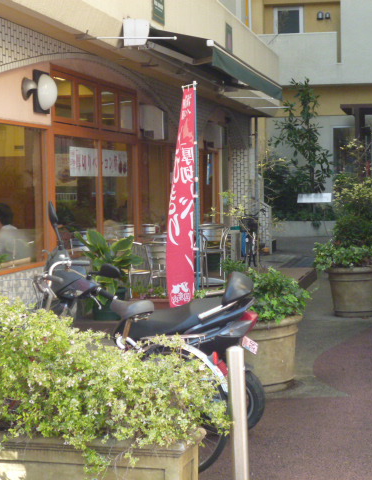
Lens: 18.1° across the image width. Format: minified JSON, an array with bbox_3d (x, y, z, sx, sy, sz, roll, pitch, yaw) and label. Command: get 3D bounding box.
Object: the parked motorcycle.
[{"bbox_3d":[-0.270,0.465,7.330,1.780,1.320,0.690,2,4,33],"label":"parked motorcycle"}]

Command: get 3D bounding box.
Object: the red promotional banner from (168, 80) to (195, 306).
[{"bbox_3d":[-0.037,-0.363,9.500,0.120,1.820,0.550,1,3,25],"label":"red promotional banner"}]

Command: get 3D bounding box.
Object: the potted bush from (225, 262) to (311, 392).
[{"bbox_3d":[0.576,0.642,8.650,0.710,0.910,0.700,1,3,12],"label":"potted bush"}]

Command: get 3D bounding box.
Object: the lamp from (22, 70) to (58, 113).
[{"bbox_3d":[-1.284,-1.319,10.350,0.330,0.380,0.360,1,3,12],"label":"lamp"}]

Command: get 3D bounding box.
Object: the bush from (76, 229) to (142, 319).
[{"bbox_3d":[-0.729,0.319,11.100,0.620,0.860,0.580,0,3,0],"label":"bush"}]

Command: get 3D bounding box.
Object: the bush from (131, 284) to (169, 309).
[{"bbox_3d":[-0.329,0.583,11.800,0.460,0.270,0.250,1,3,12],"label":"bush"}]

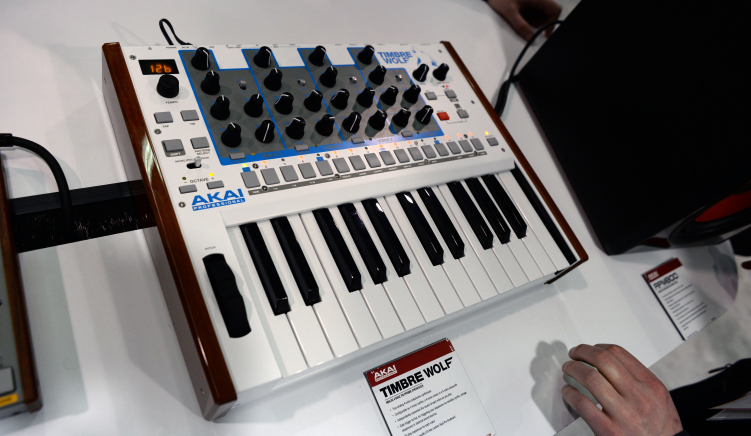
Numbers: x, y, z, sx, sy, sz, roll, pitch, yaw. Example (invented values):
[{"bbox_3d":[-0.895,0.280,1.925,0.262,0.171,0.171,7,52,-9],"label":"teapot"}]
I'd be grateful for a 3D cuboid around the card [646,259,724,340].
[{"bbox_3d":[0.420,0.108,0.688,0.097,0.005,0.097,-10,64,-32],"label":"card"}]

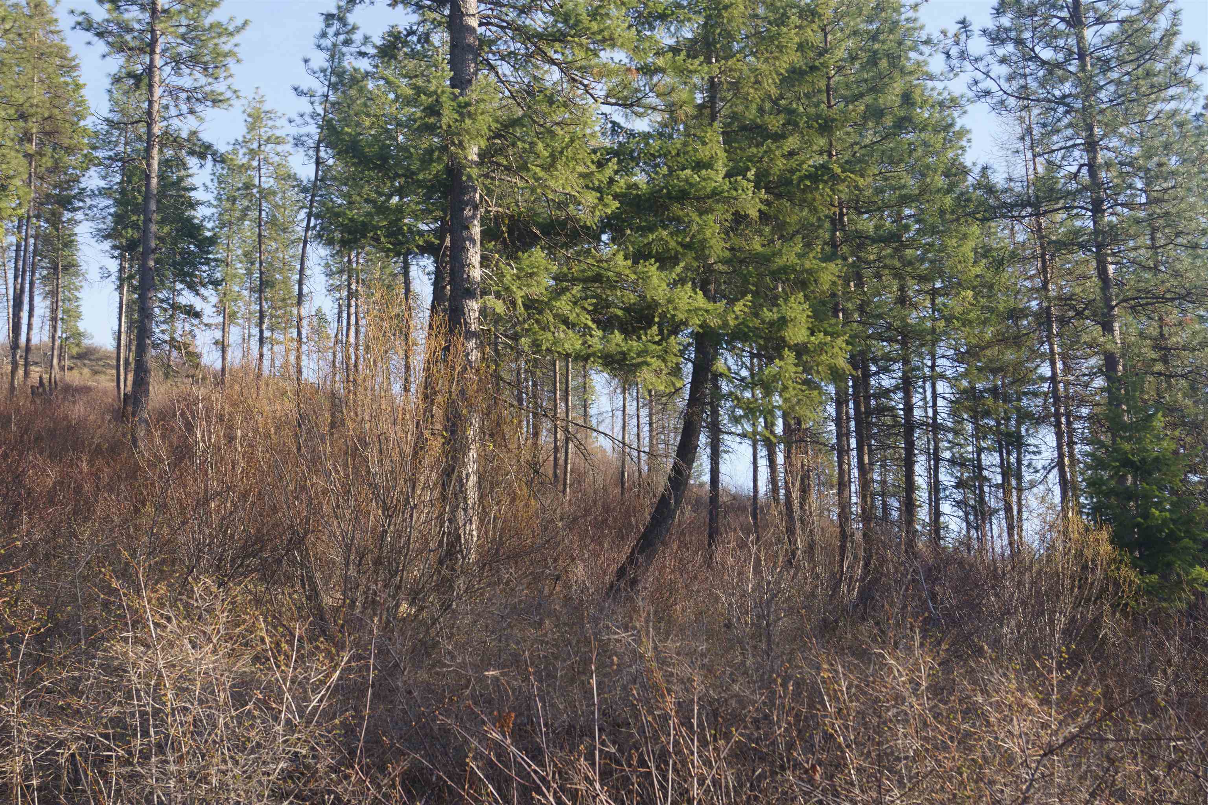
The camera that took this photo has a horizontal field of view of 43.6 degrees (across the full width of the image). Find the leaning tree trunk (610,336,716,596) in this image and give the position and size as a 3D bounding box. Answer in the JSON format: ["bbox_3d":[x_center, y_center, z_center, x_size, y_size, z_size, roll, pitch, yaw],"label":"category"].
[{"bbox_3d":[0.983,0.921,22.000,0.580,4.150,0.420,18,-6,0],"label":"leaning tree trunk"}]

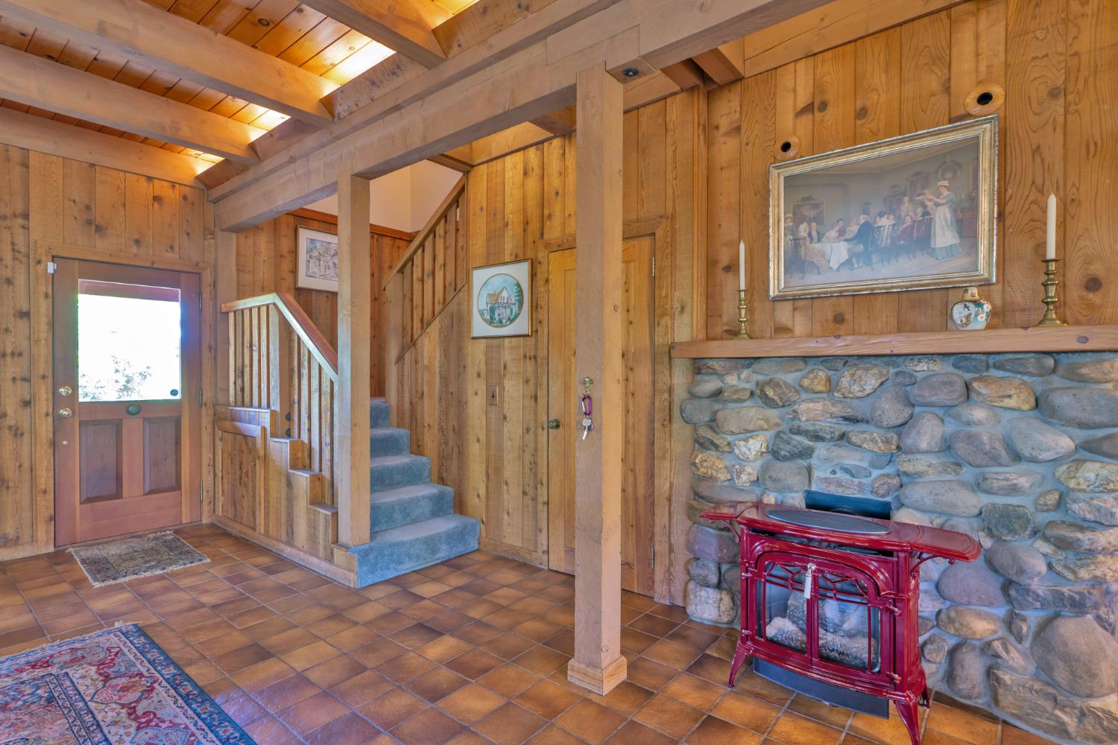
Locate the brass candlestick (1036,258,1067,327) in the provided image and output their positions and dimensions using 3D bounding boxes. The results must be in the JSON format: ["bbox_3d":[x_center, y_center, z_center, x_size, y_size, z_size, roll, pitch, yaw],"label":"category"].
[{"bbox_3d":[1.766,-0.285,2.003,0.084,0.251,0.084,0,0,39],"label":"brass candlestick"}]

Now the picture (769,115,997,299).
[{"bbox_3d":[1.361,-0.667,2.437,0.860,0.646,0.050,0,0,39],"label":"picture"}]

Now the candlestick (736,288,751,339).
[{"bbox_3d":[0.891,-0.281,2.721,0.081,0.250,0.080,0,0,39],"label":"candlestick"}]

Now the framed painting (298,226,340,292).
[{"bbox_3d":[-2.229,-1.079,5.456,0.025,0.582,0.660,0,0,39],"label":"framed painting"}]

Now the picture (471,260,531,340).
[{"bbox_3d":[-0.389,-0.483,3.779,0.568,0.495,0.025,0,0,39],"label":"picture"}]

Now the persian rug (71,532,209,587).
[{"bbox_3d":[-2.870,1.243,3.817,1.010,0.010,0.610,0,0,43],"label":"persian rug"}]

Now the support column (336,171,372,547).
[{"bbox_3d":[-1.265,-0.063,3.454,0.143,2.234,0.137,0,0,39],"label":"support column"}]

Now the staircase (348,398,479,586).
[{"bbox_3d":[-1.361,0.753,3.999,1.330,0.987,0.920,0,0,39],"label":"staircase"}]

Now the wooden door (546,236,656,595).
[{"bbox_3d":[0.242,0.245,3.317,0.751,2.008,0.043,0,0,39],"label":"wooden door"}]

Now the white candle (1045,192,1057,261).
[{"bbox_3d":[1.766,-0.521,2.001,0.023,0.247,0.024,0,0,39],"label":"white candle"}]

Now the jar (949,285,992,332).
[{"bbox_3d":[1.583,-0.249,2.153,0.124,0.176,0.124,0,0,39],"label":"jar"}]

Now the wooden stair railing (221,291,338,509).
[{"bbox_3d":[-2.038,0.137,4.068,1.830,1.405,0.135,0,0,39],"label":"wooden stair railing"}]

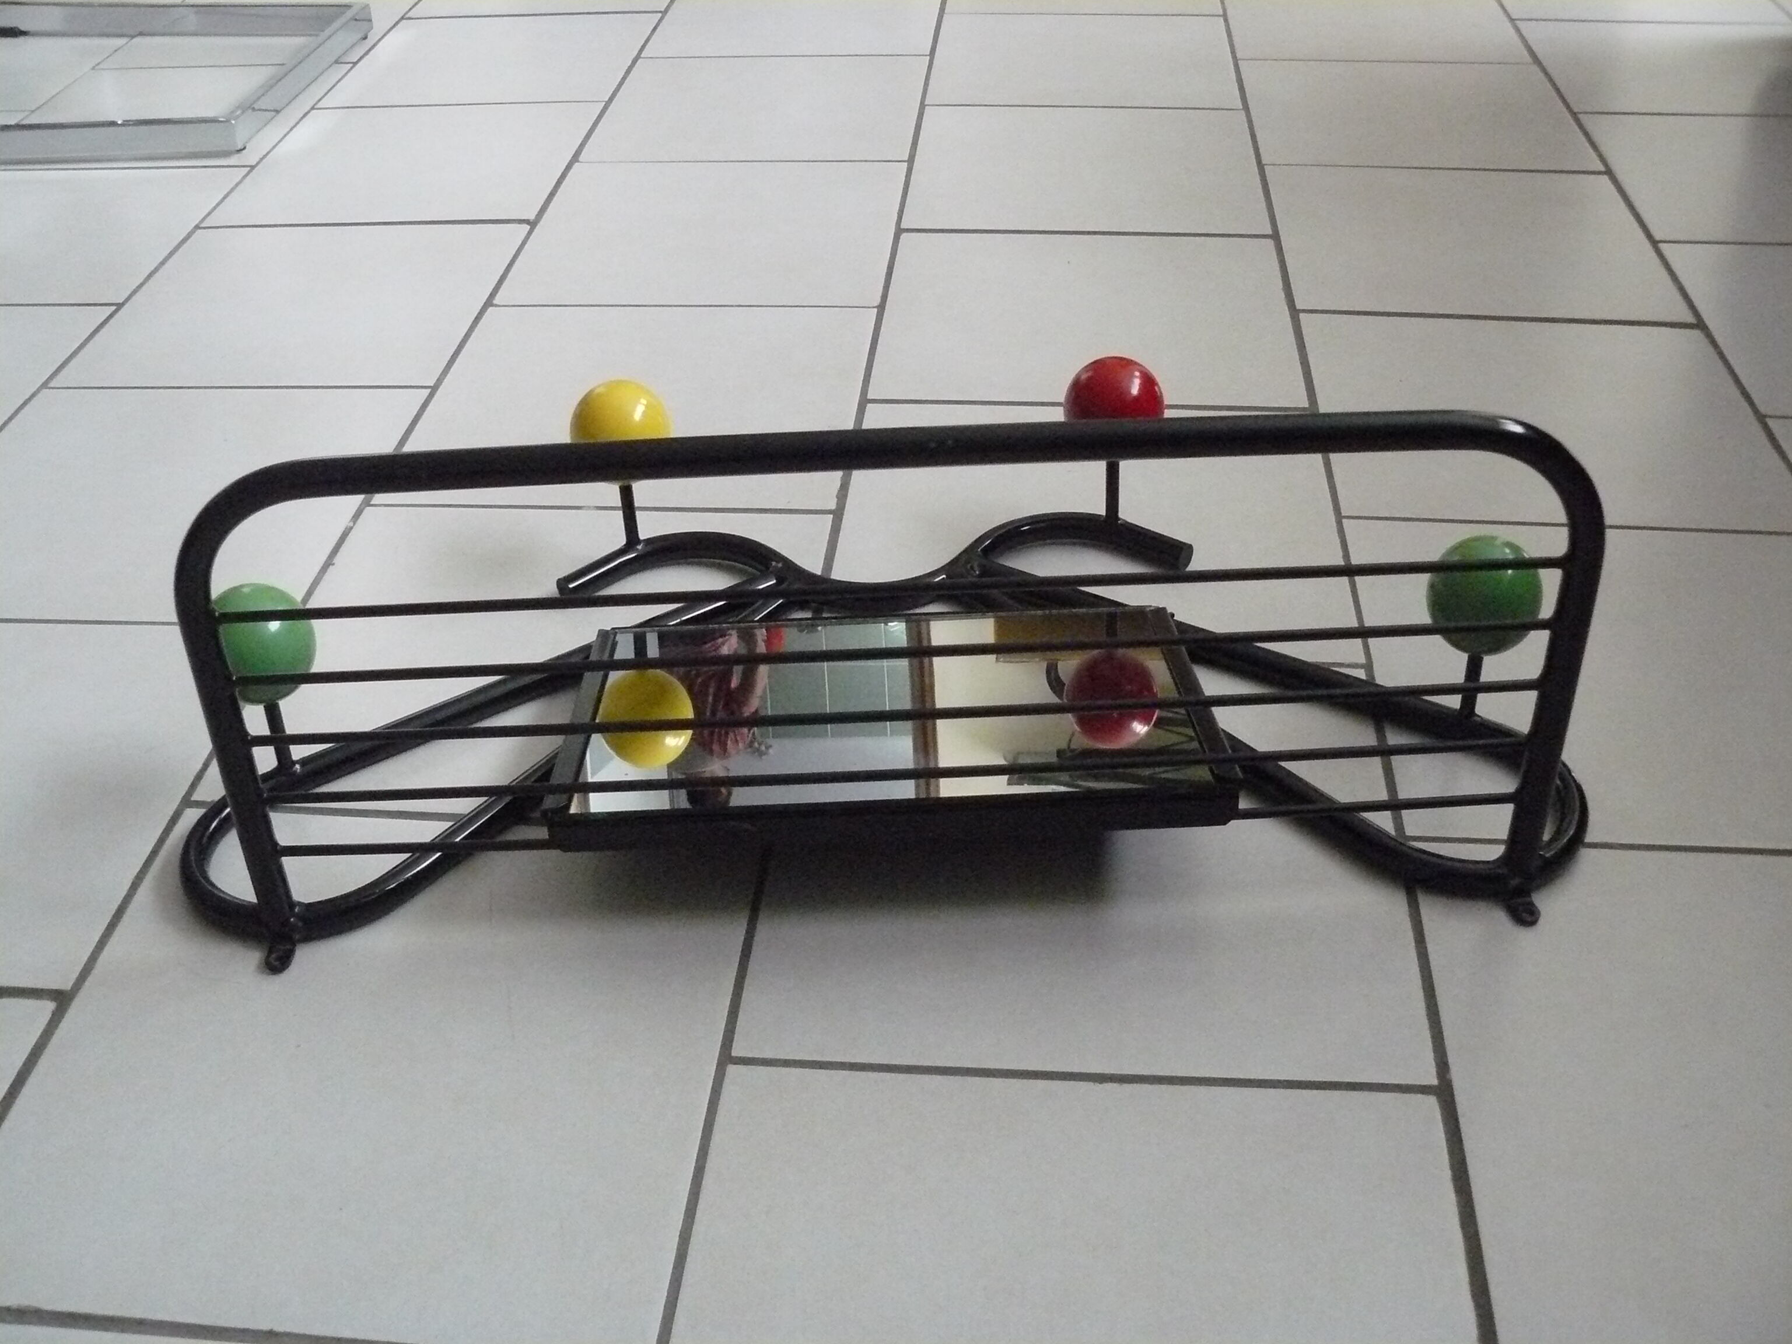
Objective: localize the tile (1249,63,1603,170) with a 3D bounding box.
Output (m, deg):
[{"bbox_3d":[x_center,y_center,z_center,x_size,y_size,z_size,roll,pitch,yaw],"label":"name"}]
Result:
[{"bbox_3d":[0.514,-0.560,1.876,0.320,0.010,0.320,2,36,5],"label":"tile"}]

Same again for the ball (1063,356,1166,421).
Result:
[{"bbox_3d":[0.133,-0.161,1.132,0.062,0.062,0.062,1,36,5],"label":"ball"}]

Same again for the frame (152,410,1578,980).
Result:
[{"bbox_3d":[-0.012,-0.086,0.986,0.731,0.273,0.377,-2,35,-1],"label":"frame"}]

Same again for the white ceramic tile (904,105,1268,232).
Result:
[{"bbox_3d":[0.173,-0.462,1.722,0.310,0.010,0.310,1,36,5],"label":"white ceramic tile"}]

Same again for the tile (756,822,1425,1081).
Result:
[{"bbox_3d":[0.097,0.089,0.951,0.310,0.010,0.310,1,36,5],"label":"tile"}]

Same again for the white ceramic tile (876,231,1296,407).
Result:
[{"bbox_3d":[0.149,-0.278,1.464,0.310,0.010,0.310,1,36,5],"label":"white ceramic tile"}]

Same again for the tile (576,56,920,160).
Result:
[{"bbox_3d":[-0.131,-0.565,1.882,0.310,0.010,0.310,1,36,5],"label":"tile"}]

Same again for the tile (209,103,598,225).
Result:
[{"bbox_3d":[-0.469,-0.498,1.829,0.320,0.010,0.320,2,36,5],"label":"tile"}]

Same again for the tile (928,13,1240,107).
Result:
[{"bbox_3d":[0.198,-0.645,1.979,0.310,0.010,0.310,1,36,5],"label":"tile"}]

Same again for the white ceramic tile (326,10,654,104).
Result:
[{"bbox_3d":[-0.444,-0.686,2.092,0.320,0.010,0.320,2,36,5],"label":"white ceramic tile"}]

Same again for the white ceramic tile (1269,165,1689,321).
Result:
[{"bbox_3d":[0.489,-0.372,1.613,0.320,0.010,0.320,2,36,5],"label":"white ceramic tile"}]

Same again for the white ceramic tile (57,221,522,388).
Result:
[{"bbox_3d":[-0.494,-0.310,1.565,0.320,0.010,0.320,2,36,5],"label":"white ceramic tile"}]

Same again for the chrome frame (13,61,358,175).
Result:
[{"bbox_3d":[-0.868,-0.634,1.975,0.506,0.034,0.386,1,36,5],"label":"chrome frame"}]

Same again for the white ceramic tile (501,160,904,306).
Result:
[{"bbox_3d":[-0.160,-0.391,1.665,0.320,0.010,0.320,2,36,5],"label":"white ceramic tile"}]

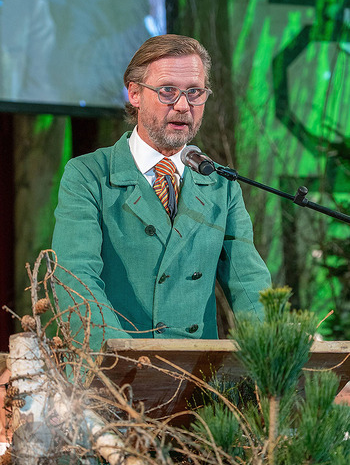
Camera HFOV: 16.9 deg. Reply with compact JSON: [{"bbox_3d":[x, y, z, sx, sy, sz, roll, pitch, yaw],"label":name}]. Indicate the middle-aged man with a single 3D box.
[{"bbox_3d":[-0.040,0.440,2.740,0.580,1.810,0.470,1,-3,-20],"label":"middle-aged man"}]

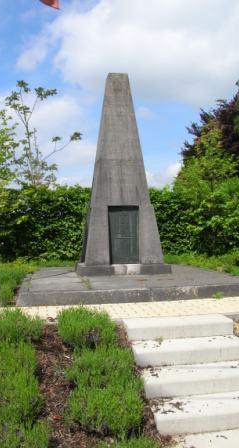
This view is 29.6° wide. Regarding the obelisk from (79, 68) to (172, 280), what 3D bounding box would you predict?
[{"bbox_3d":[-0.010,-1.030,9.300,1.760,4.030,1.580,-1,0,-7],"label":"obelisk"}]

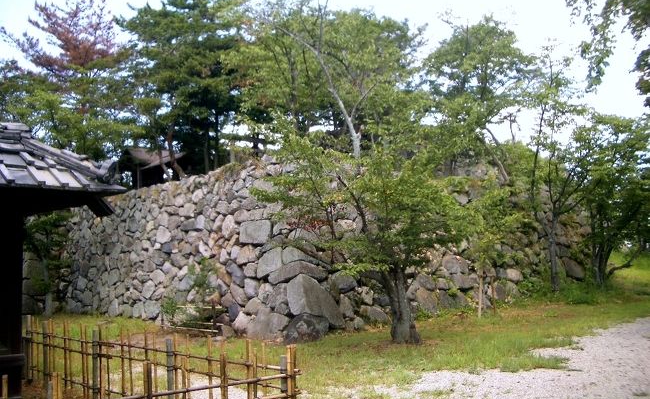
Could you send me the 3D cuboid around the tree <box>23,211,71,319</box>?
[{"bbox_3d":[-7.096,1.509,16.800,1.400,2.900,1.400,0,-4,0],"label":"tree"}]

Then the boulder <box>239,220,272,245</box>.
[{"bbox_3d":[-1.291,0.613,12.200,0.570,0.450,0.420,-1,-4,18],"label":"boulder"}]

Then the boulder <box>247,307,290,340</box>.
[{"bbox_3d":[-0.998,2.189,11.600,0.700,0.600,0.580,-1,-4,18],"label":"boulder"}]

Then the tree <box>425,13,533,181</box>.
[{"bbox_3d":[3.976,-2.583,16.800,2.900,4.300,2.800,0,-4,0],"label":"tree"}]

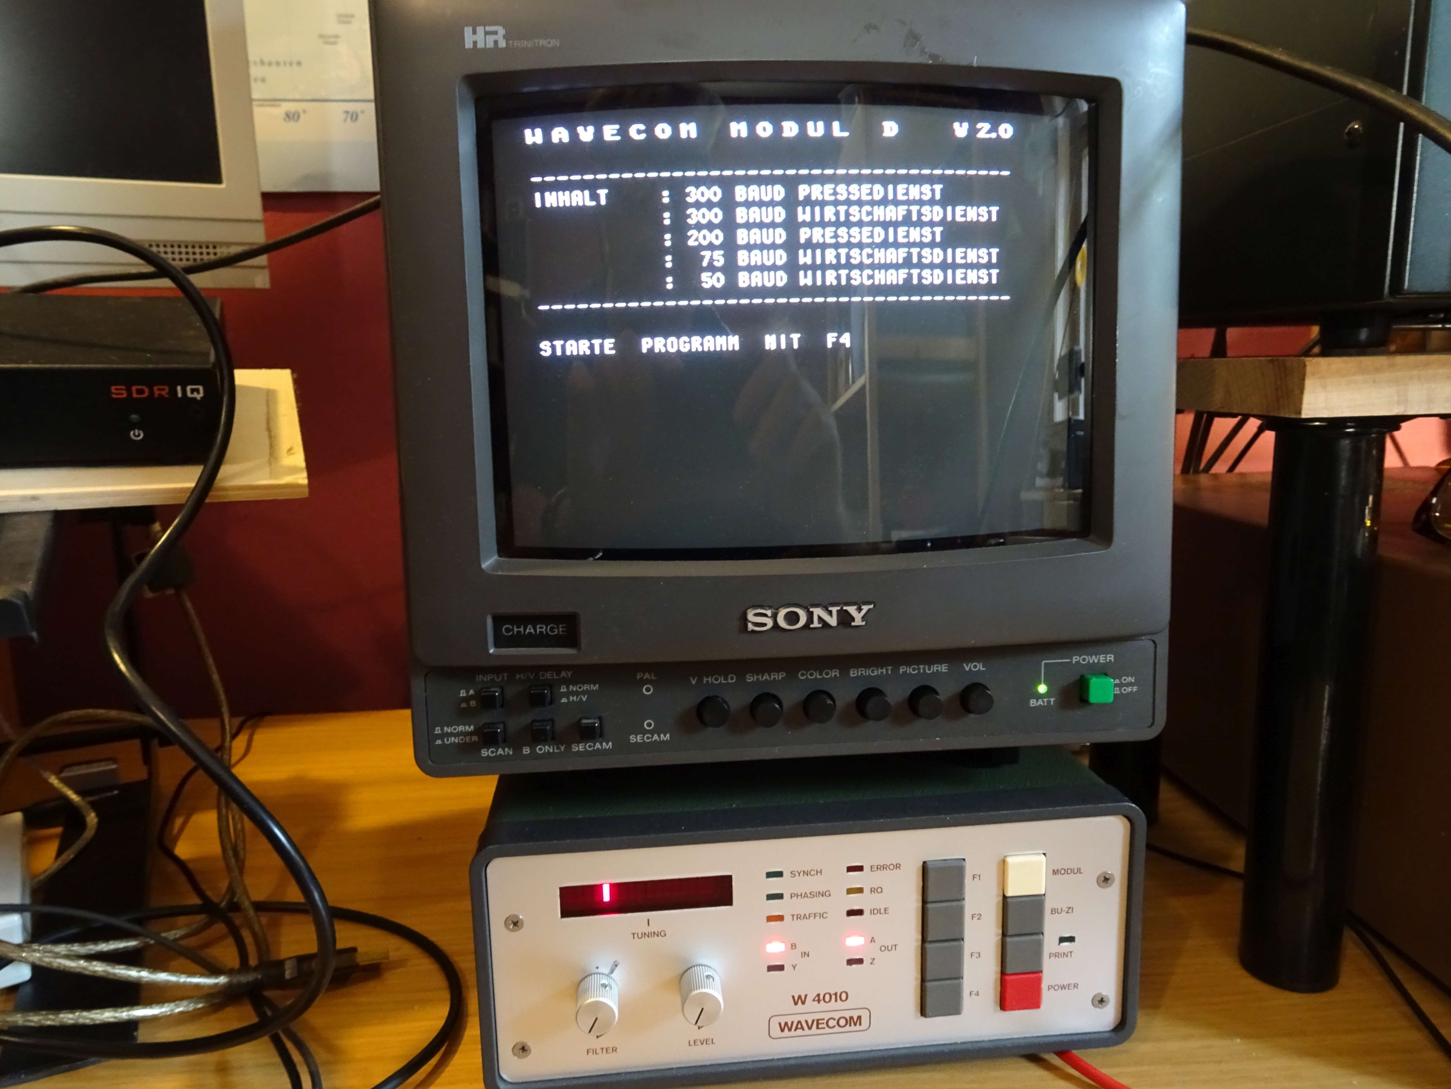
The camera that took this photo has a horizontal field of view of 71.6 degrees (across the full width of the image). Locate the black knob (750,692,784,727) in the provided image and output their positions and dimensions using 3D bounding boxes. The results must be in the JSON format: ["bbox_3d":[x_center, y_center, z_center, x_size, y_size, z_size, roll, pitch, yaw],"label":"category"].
[{"bbox_3d":[0.012,0.048,0.285,0.008,0.008,0.007,-2,7,-4],"label":"black knob"}]

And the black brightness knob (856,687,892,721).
[{"bbox_3d":[0.043,0.046,0.287,0.008,0.008,0.007,-2,7,-4],"label":"black brightness knob"}]

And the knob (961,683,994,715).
[{"bbox_3d":[0.073,0.045,0.290,0.008,0.008,0.006,-2,7,-4],"label":"knob"}]

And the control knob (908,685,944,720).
[{"bbox_3d":[0.058,0.046,0.288,0.008,0.008,0.007,-2,7,-4],"label":"control knob"}]

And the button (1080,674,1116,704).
[{"bbox_3d":[0.107,0.041,0.291,0.007,0.008,0.007,-2,7,-4],"label":"button"}]

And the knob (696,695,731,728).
[{"bbox_3d":[-0.003,0.048,0.285,0.008,0.008,0.006,-2,7,-4],"label":"knob"}]

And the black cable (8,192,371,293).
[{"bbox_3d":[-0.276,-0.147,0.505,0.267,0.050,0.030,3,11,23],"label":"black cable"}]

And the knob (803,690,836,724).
[{"bbox_3d":[0.027,0.047,0.287,0.008,0.008,0.006,-2,7,-4],"label":"knob"}]

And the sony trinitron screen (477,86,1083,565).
[{"bbox_3d":[0.020,-0.061,0.281,0.168,0.128,0.018,-2,7,-4],"label":"sony trinitron screen"}]

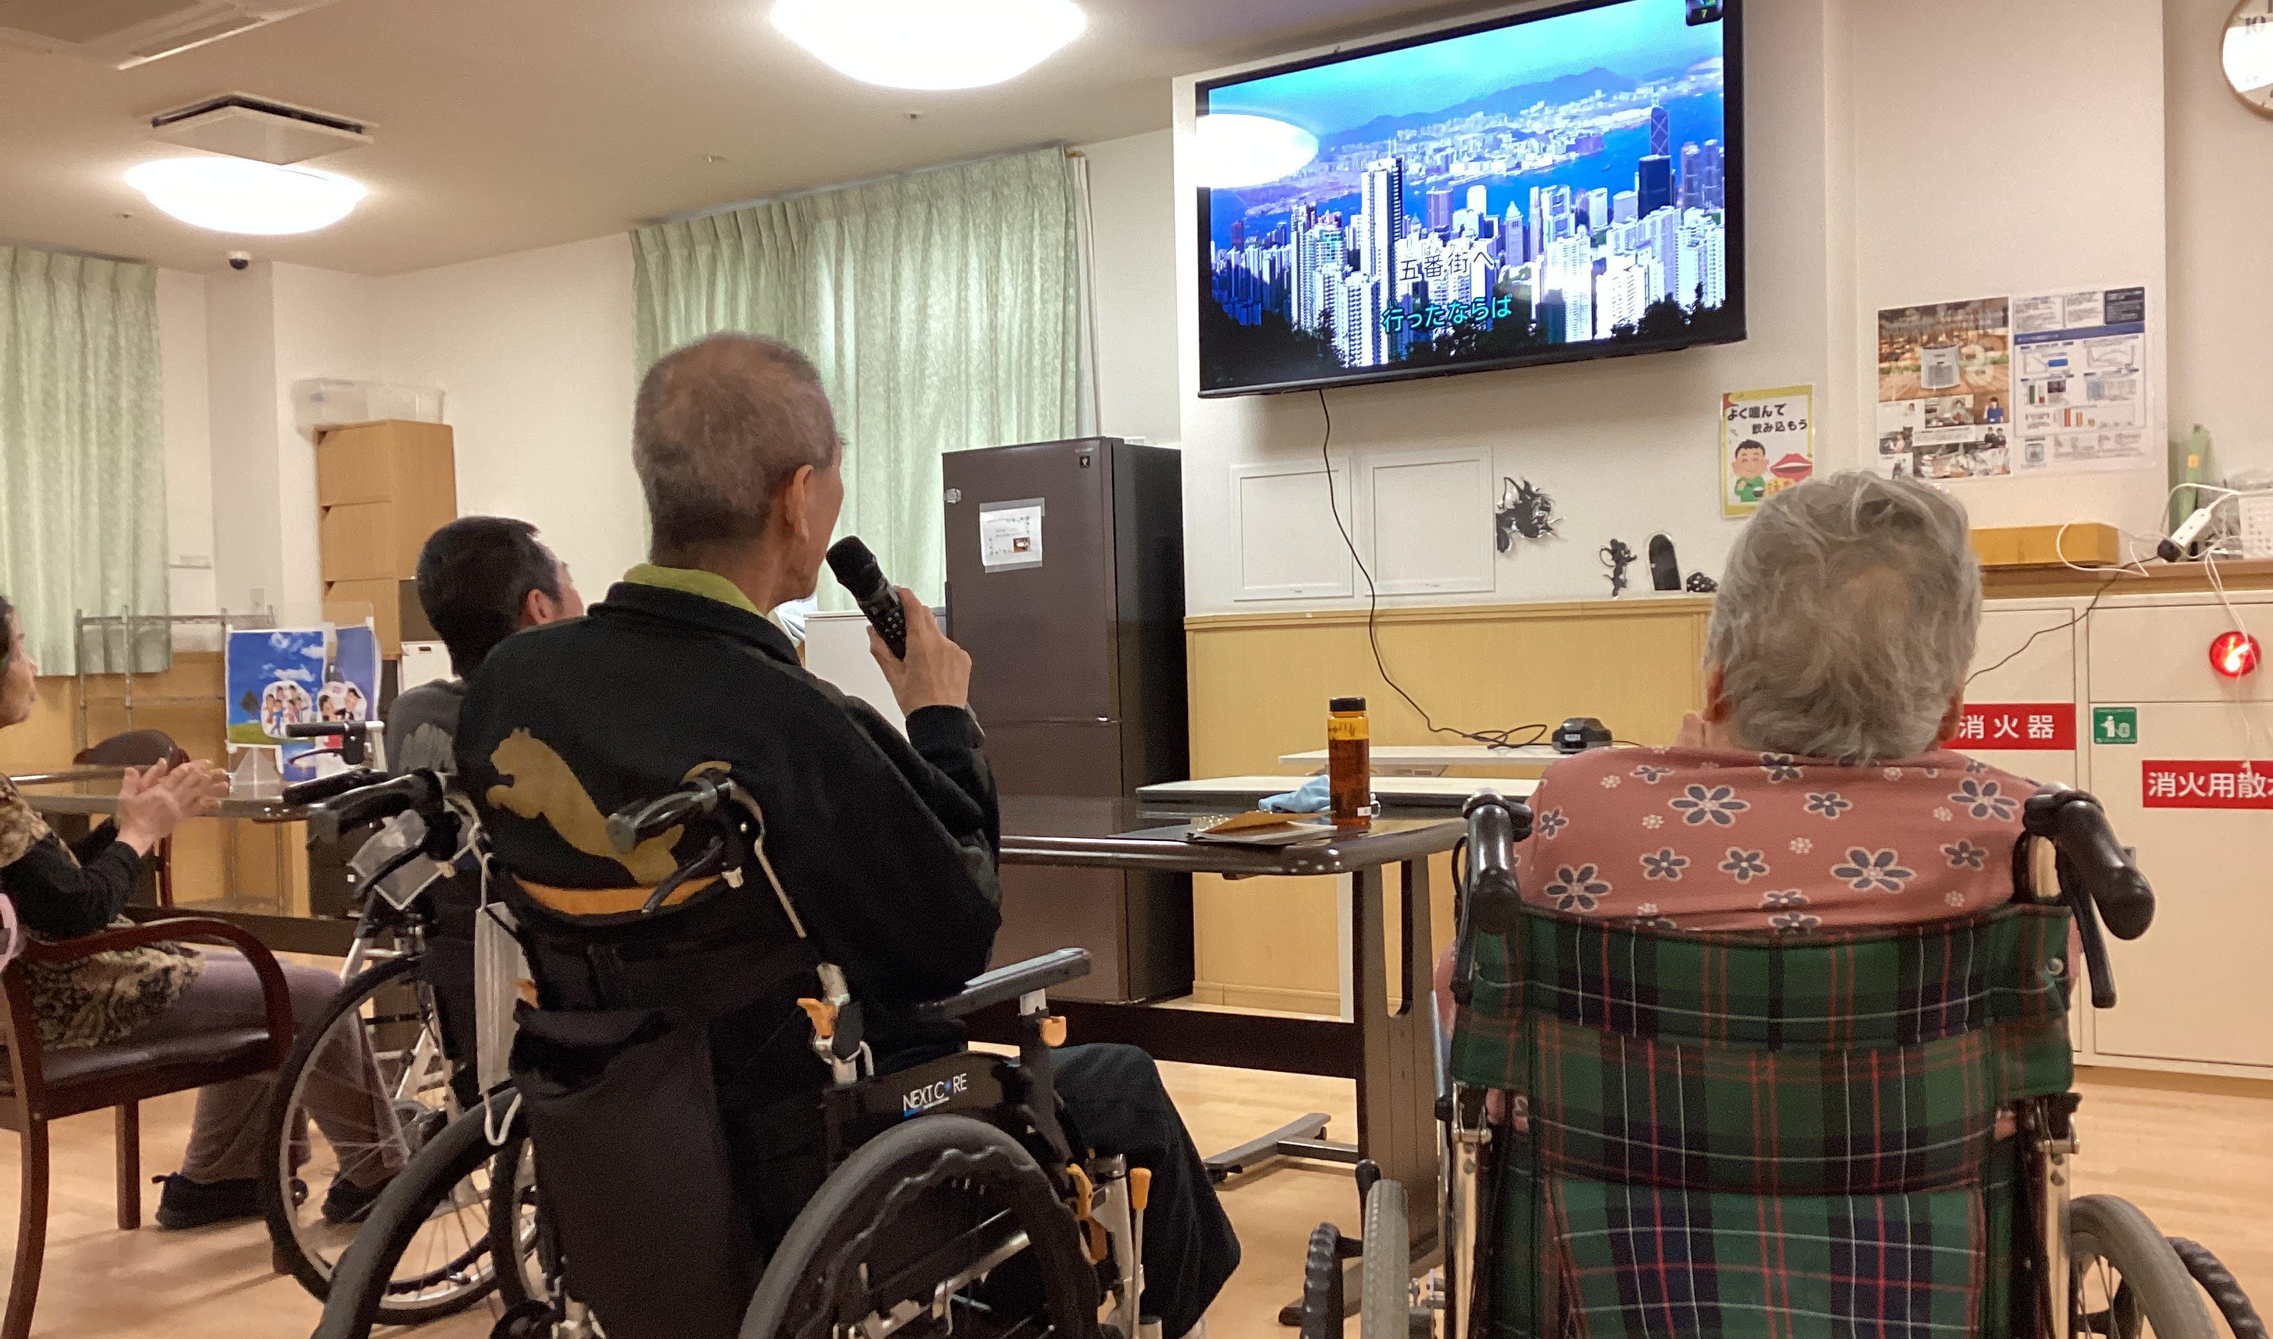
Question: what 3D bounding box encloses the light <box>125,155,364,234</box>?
[{"bbox_3d":[-2.934,-1.534,6.727,0.720,0.152,0.720,-1,1,0],"label":"light"}]

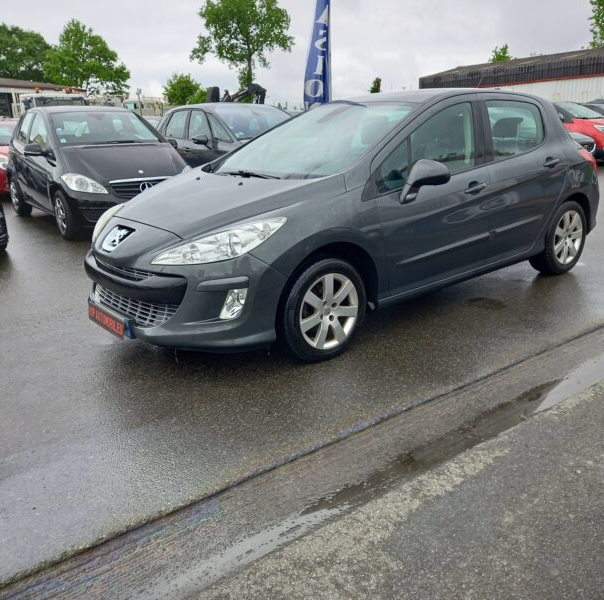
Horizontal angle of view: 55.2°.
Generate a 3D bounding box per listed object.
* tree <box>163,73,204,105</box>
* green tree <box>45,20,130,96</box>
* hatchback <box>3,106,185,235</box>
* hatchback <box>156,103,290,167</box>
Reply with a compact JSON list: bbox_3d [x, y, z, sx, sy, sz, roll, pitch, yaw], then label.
[{"bbox_3d":[-8.286,-13.632,41.019,2.946,4.698,2.799,-5,18,-10],"label":"tree"},{"bbox_3d":[-17.506,-17.977,47.939,6.715,9.504,6.379,-8,18,-17],"label":"green tree"},{"bbox_3d":[-2.949,-1.887,8.119,1.800,1.590,3.850,-14,21,-34],"label":"hatchback"},{"bbox_3d":[-1.210,-2.816,10.790,1.830,1.640,4.400,-16,22,-37],"label":"hatchback"}]

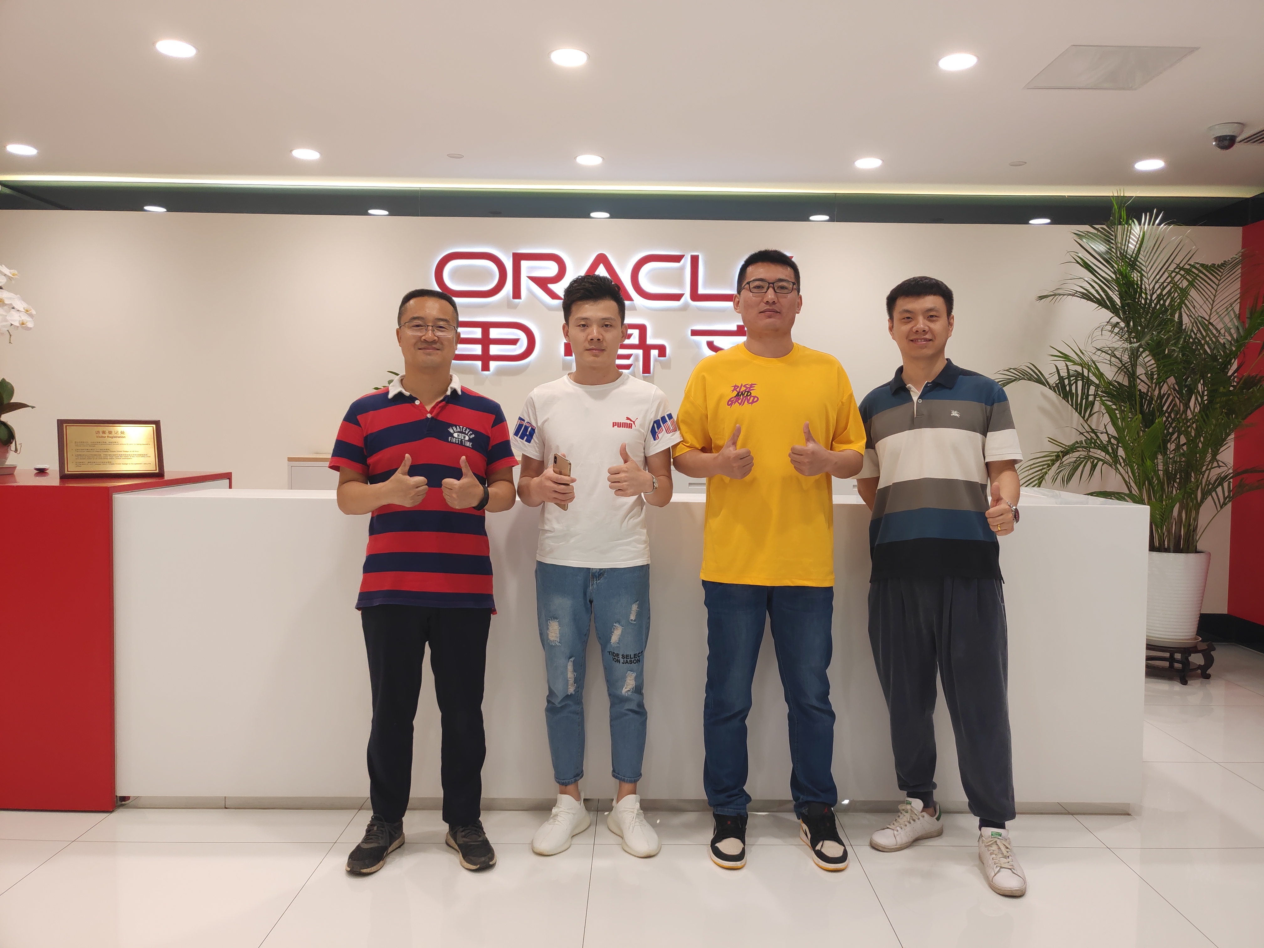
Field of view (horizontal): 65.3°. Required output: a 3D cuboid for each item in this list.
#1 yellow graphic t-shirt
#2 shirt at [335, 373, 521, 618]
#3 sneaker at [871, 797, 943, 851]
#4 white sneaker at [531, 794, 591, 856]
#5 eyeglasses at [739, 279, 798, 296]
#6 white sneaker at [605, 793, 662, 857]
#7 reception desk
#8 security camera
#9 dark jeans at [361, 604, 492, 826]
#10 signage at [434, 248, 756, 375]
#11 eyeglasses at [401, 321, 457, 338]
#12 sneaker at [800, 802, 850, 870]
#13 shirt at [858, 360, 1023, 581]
[{"bbox_3d":[0.405,-0.033,2.947,0.575,0.730,0.300,1,3,3],"label":"yellow graphic t-shirt"},{"bbox_3d":[-0.623,0.050,2.937,0.560,0.697,0.300,0,3,-4],"label":"shirt"},{"bbox_3d":[0.876,1.094,3.126,0.290,0.117,0.107,-2,4,-34],"label":"sneaker"},{"bbox_3d":[-0.213,1.080,3.095,0.115,0.130,0.290,2,3,26],"label":"white sneaker"},{"bbox_3d":[0.406,-0.550,2.915,0.152,0.047,0.140,1,3,4],"label":"eyeglasses"},{"bbox_3d":[0.003,1.081,3.106,0.110,0.128,0.295,0,3,-18],"label":"white sneaker"},{"bbox_3d":[-0.005,0.590,3.710,3.380,1.050,0.950,0,3,0],"label":"reception desk"},{"bbox_3d":[2.738,-1.542,4.546,0.152,0.100,0.152,2,3,25],"label":"security camera"},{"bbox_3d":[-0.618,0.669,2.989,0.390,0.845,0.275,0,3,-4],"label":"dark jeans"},{"bbox_3d":[-0.109,-0.964,5.888,2.130,0.740,0.090,1,3,0],"label":"signage"},{"bbox_3d":[-0.593,-0.423,2.882,0.150,0.046,0.140,0,3,-13],"label":"eyeglasses"},{"bbox_3d":[0.580,1.085,3.032,0.115,0.142,0.305,0,3,-8],"label":"sneaker"},{"bbox_3d":[0.912,-0.009,2.948,0.500,0.665,0.300,1,3,12],"label":"shirt"}]

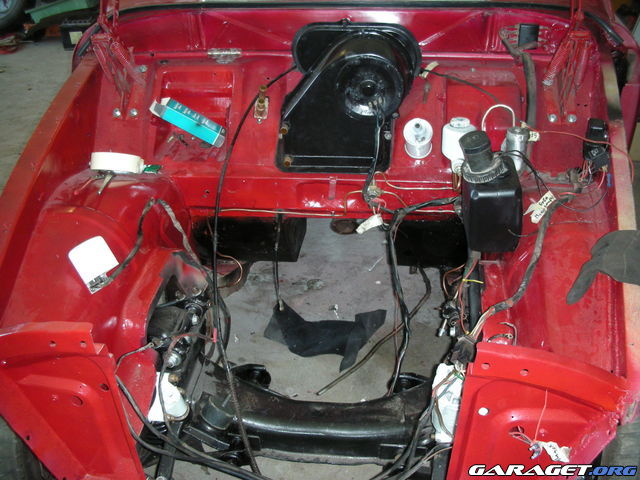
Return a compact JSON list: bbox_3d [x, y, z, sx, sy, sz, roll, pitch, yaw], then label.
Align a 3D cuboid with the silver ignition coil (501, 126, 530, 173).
[{"bbox_3d":[0.515,-0.236,1.700,0.060,0.111,0.059,-1,32,8],"label":"silver ignition coil"}]

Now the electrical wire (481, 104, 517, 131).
[{"bbox_3d":[0.419,-0.286,1.510,0.080,0.070,0.035,0,39,0],"label":"electrical wire"}]

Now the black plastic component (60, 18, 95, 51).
[{"bbox_3d":[-1.398,-1.247,3.869,0.235,0.175,0.160,0,39,0],"label":"black plastic component"}]

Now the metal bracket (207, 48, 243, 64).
[{"bbox_3d":[-0.230,-0.442,1.560,0.085,0.034,0.030,0,39,0],"label":"metal bracket"}]

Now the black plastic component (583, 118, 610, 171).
[{"bbox_3d":[0.624,-0.215,1.460,0.060,0.100,0.055,4,41,18],"label":"black plastic component"}]

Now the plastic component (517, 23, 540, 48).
[{"bbox_3d":[0.518,-0.506,1.600,0.053,0.064,0.025,0,39,0],"label":"plastic component"}]

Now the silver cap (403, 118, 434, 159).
[{"bbox_3d":[0.226,-0.234,1.495,0.068,0.085,0.068,-2,67,5],"label":"silver cap"}]

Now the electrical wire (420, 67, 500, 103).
[{"bbox_3d":[0.334,-0.370,1.540,0.190,0.072,0.050,0,39,0],"label":"electrical wire"}]

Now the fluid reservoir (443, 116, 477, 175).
[{"bbox_3d":[0.319,-0.215,1.470,0.077,0.122,0.077,-5,39,4],"label":"fluid reservoir"}]

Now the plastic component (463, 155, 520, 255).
[{"bbox_3d":[0.366,-0.074,1.380,0.118,0.168,0.108,-2,39,10],"label":"plastic component"}]

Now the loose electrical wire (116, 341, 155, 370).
[{"bbox_3d":[-0.359,0.227,1.260,0.073,0.050,0.040,0,39,0],"label":"loose electrical wire"}]

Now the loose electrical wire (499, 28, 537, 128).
[{"bbox_3d":[0.476,-0.389,1.560,0.085,0.045,0.230,0,81,0],"label":"loose electrical wire"}]

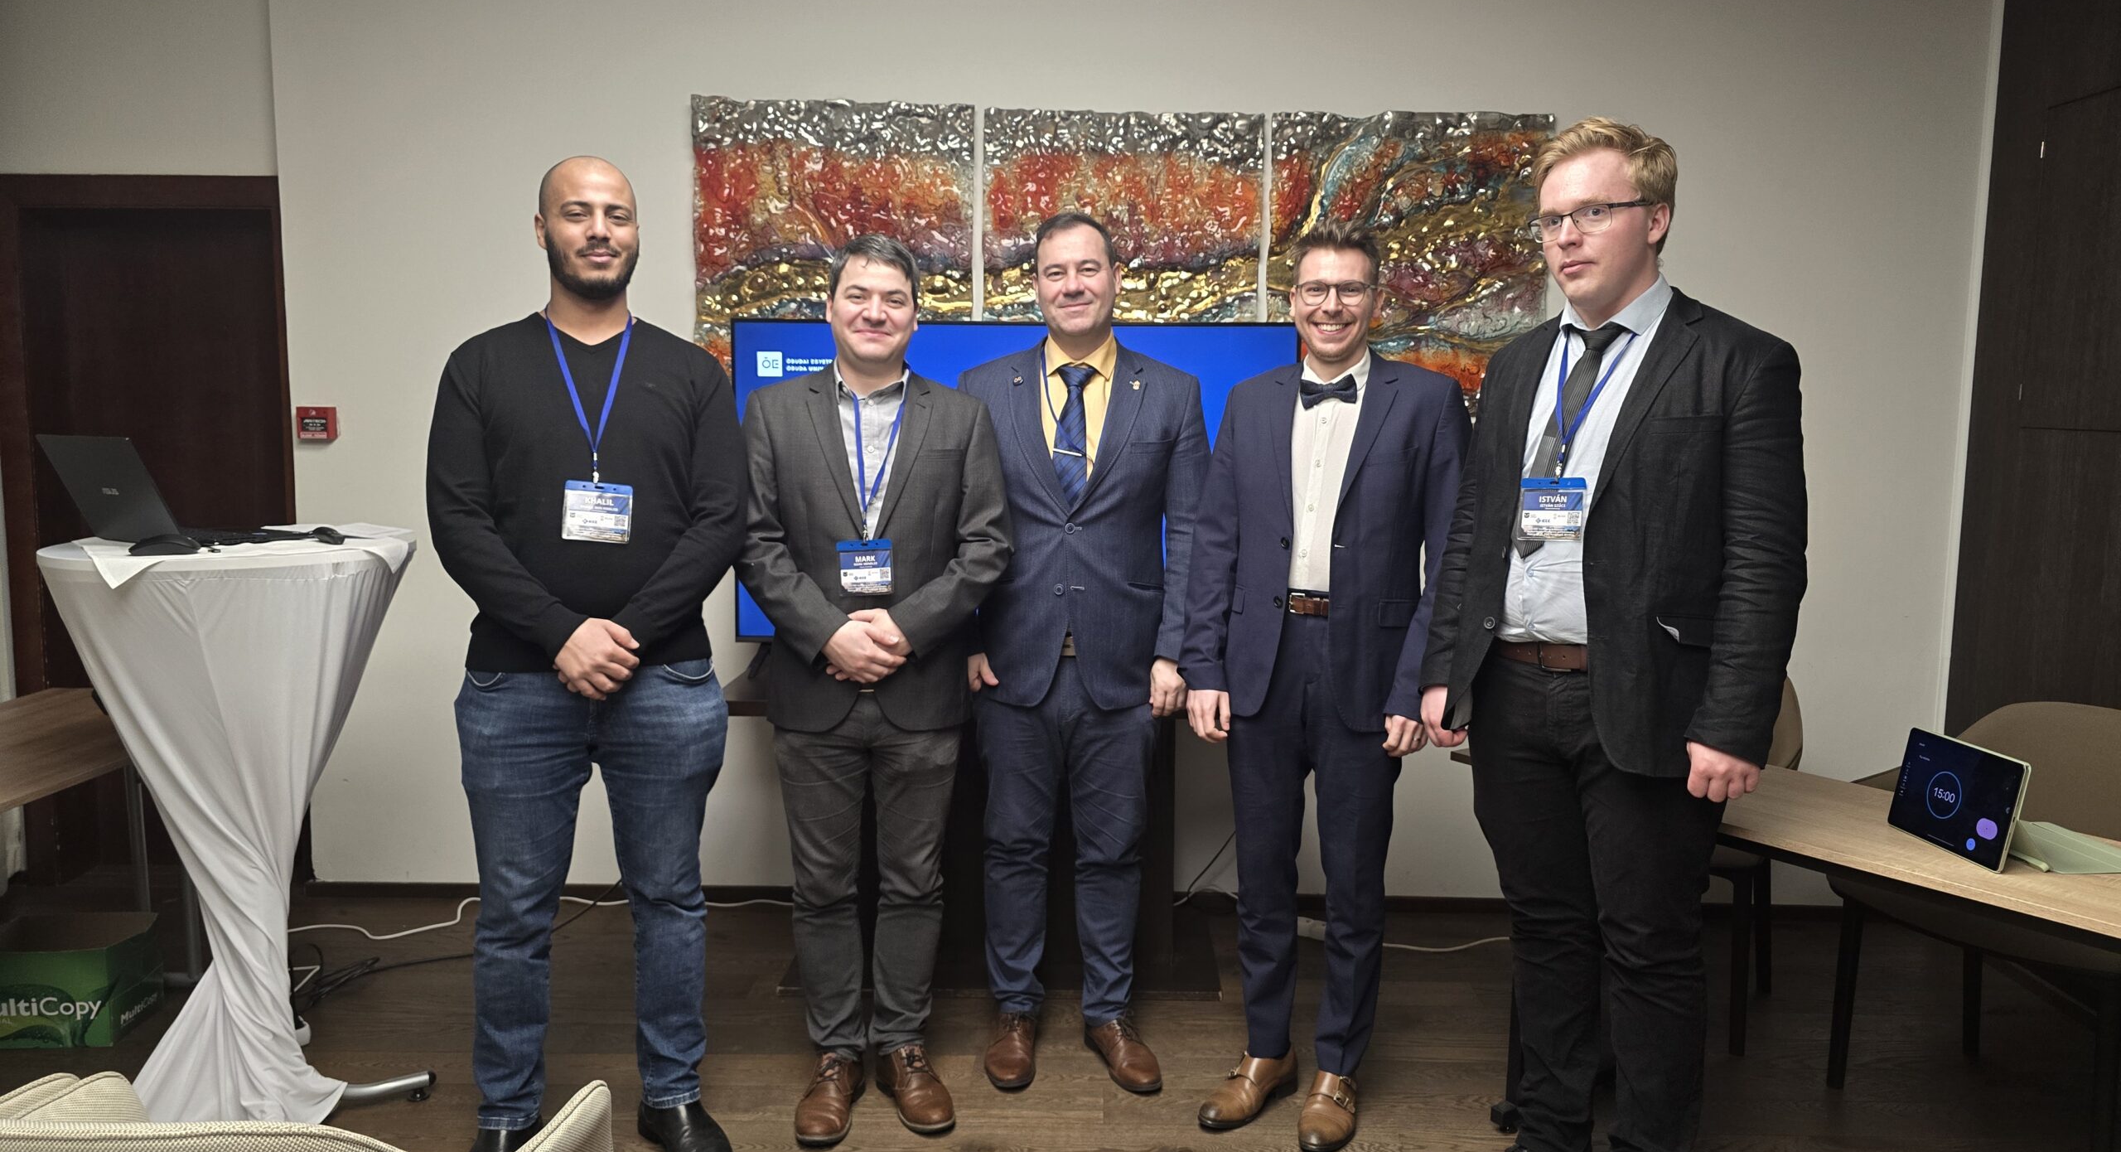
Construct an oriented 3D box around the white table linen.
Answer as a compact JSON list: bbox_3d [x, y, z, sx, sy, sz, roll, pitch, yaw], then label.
[{"bbox_3d":[-1.621,0.489,2.826,0.637,1.120,0.637,1,6,0],"label":"white table linen"}]

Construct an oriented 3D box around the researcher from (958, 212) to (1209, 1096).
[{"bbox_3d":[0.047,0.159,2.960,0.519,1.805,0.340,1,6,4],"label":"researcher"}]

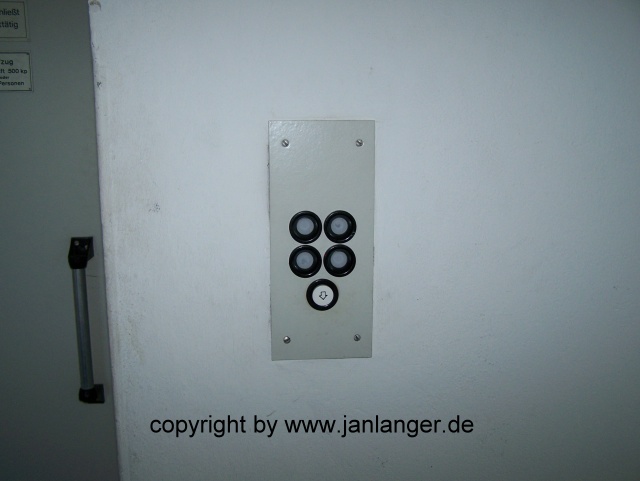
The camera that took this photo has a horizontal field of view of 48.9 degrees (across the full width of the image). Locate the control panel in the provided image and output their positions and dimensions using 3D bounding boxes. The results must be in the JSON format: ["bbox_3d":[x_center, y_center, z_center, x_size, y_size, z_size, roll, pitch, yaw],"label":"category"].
[{"bbox_3d":[0.003,0.005,0.853,0.126,0.296,0.020,-1,10,-4],"label":"control panel"}]

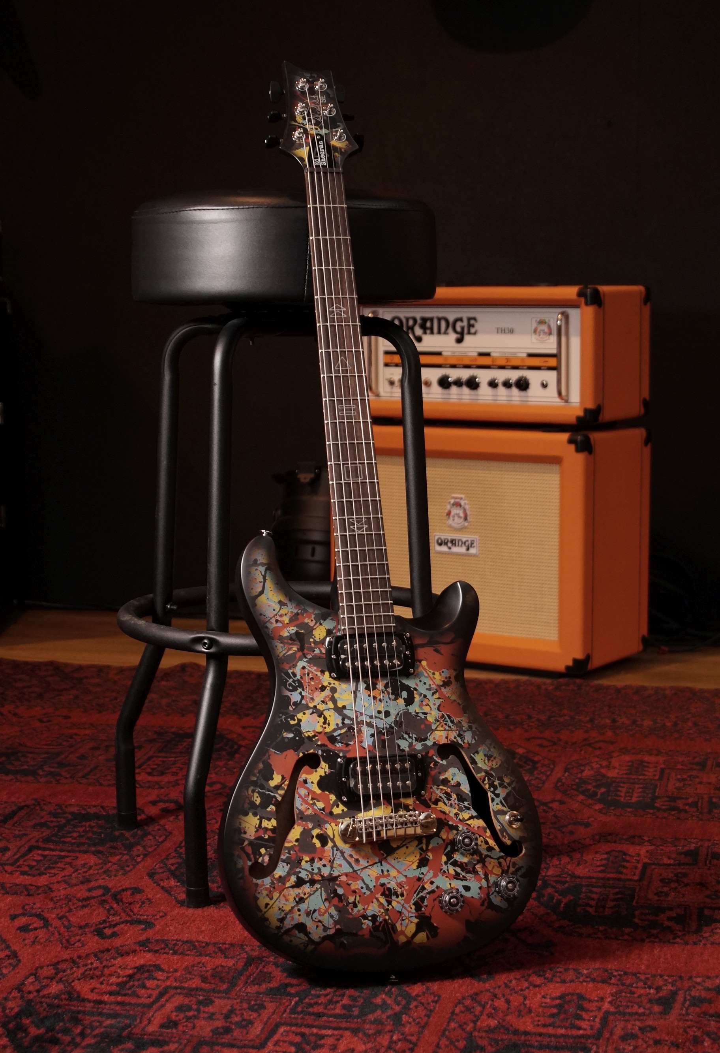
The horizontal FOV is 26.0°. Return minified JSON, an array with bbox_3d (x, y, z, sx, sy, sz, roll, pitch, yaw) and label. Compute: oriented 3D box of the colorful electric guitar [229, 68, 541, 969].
[{"bbox_3d":[-0.008,-0.035,1.682,0.338,1.014,0.085,-2,-12,-15],"label":"colorful electric guitar"}]

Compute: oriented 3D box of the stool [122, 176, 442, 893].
[{"bbox_3d":[-0.093,0.001,1.942,0.420,0.812,0.420,0,7,0],"label":"stool"}]

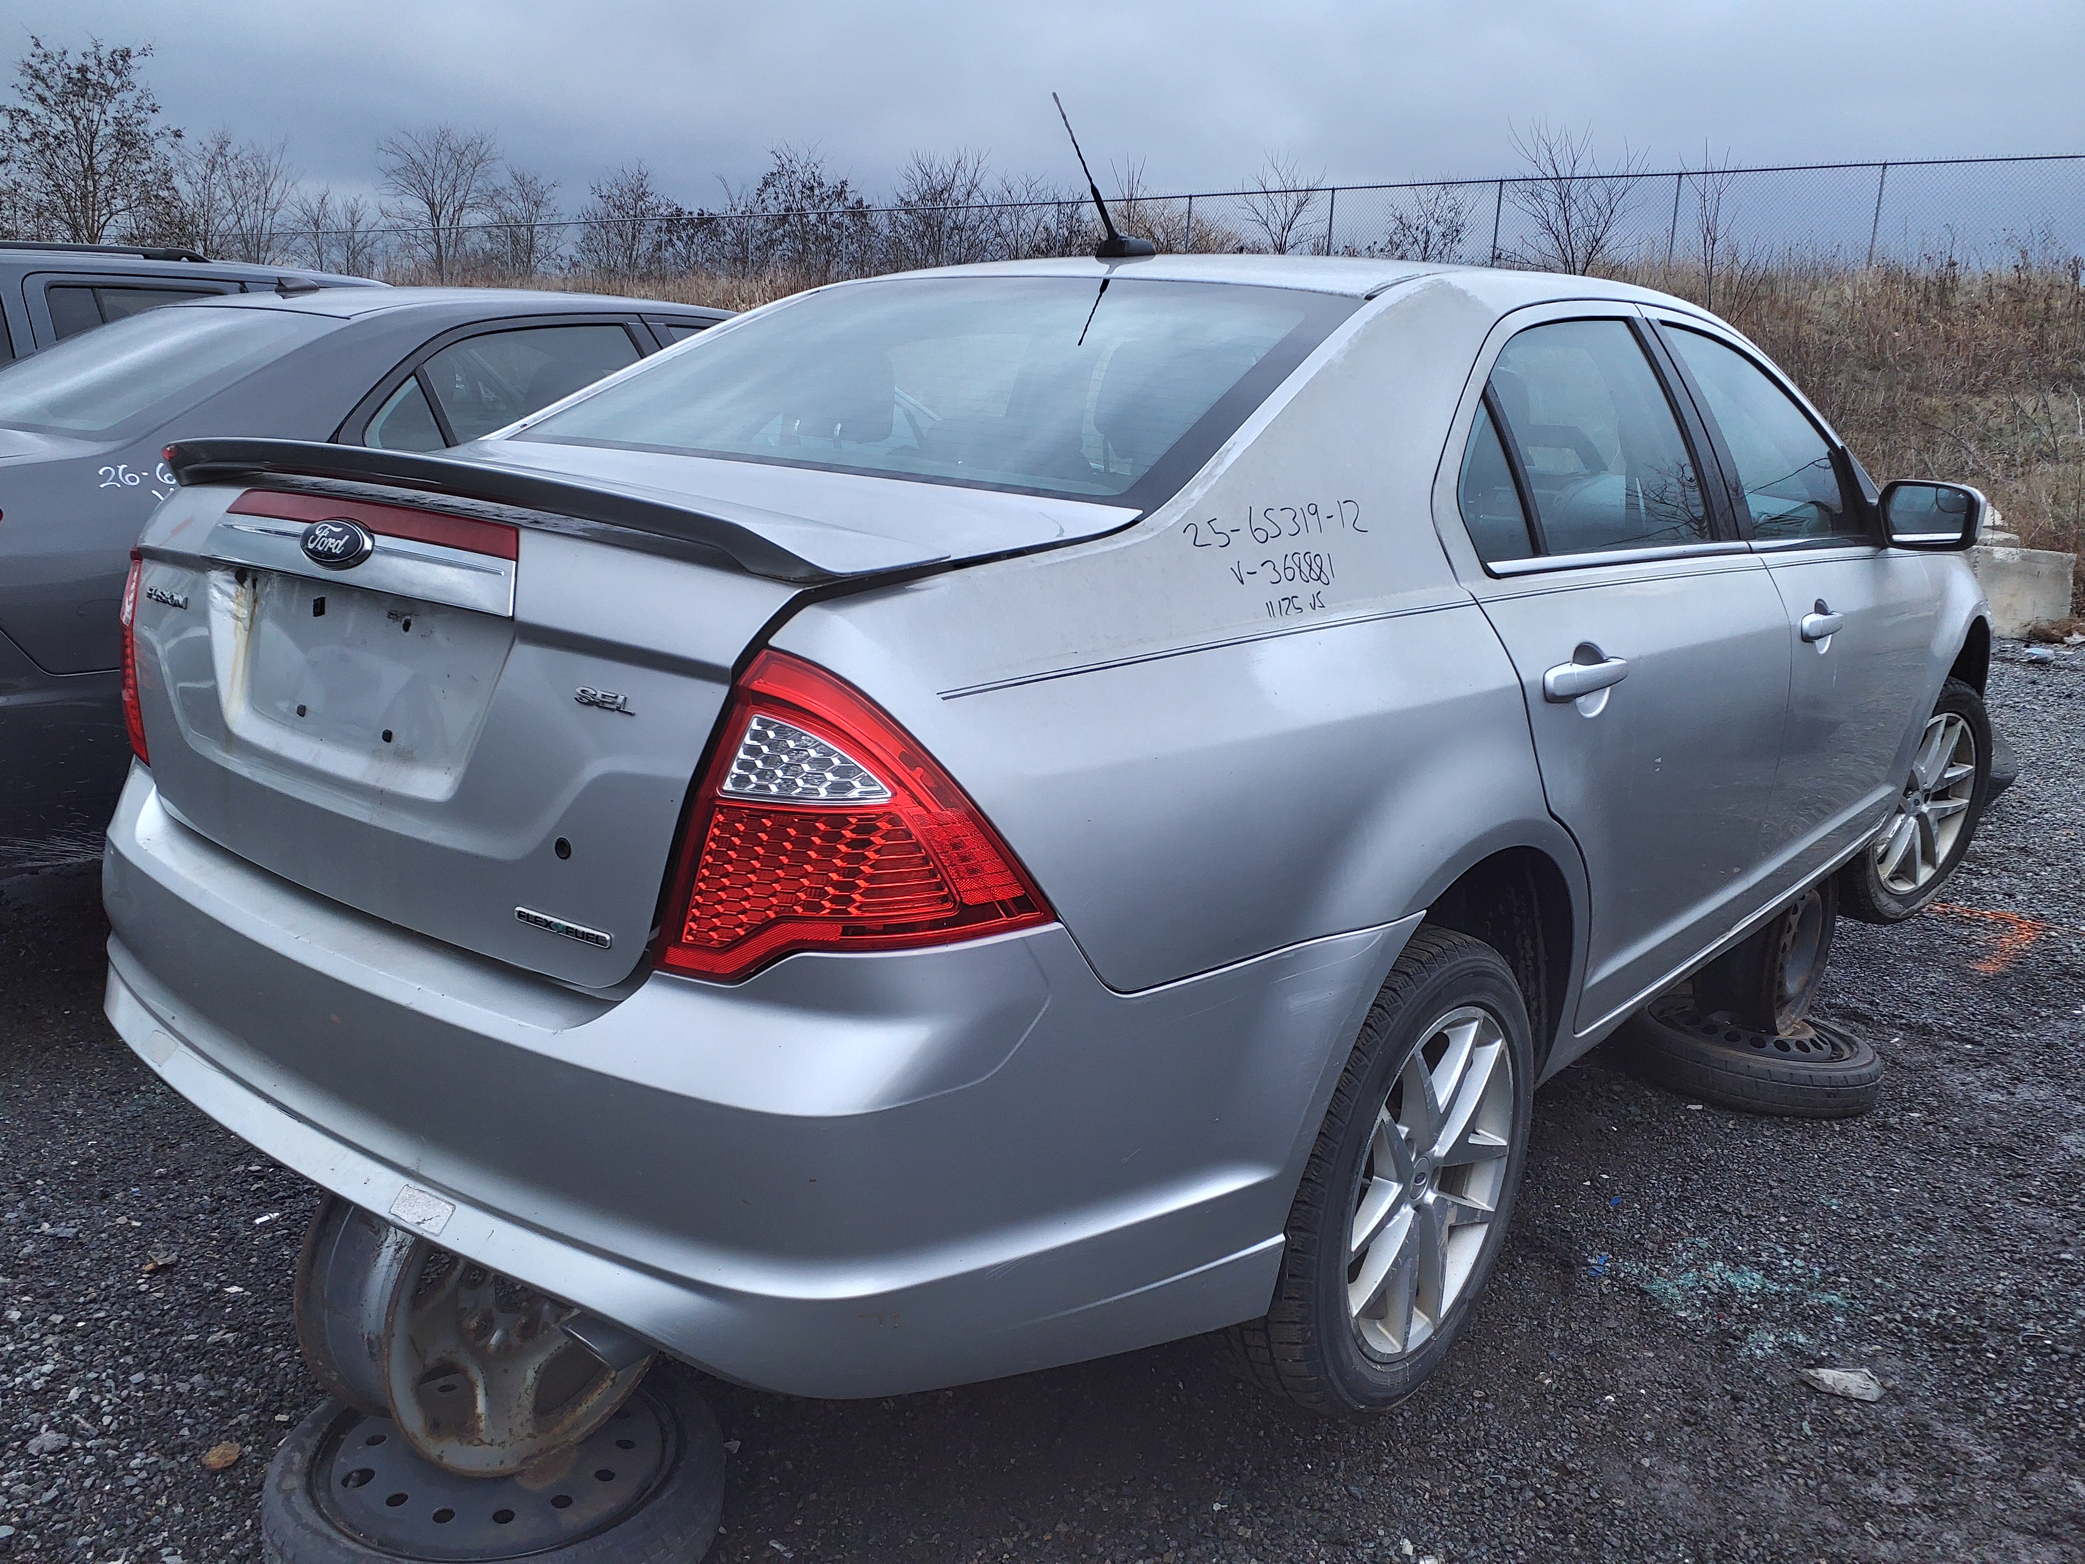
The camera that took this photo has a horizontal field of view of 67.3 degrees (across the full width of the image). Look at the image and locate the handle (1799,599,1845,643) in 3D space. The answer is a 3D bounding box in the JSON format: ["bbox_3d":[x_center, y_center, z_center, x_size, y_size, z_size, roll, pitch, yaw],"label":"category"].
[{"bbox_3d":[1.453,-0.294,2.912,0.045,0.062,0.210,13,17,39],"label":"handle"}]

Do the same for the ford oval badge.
[{"bbox_3d":[-0.752,-0.254,1.655,0.146,0.057,0.012,13,2,39],"label":"ford oval badge"}]

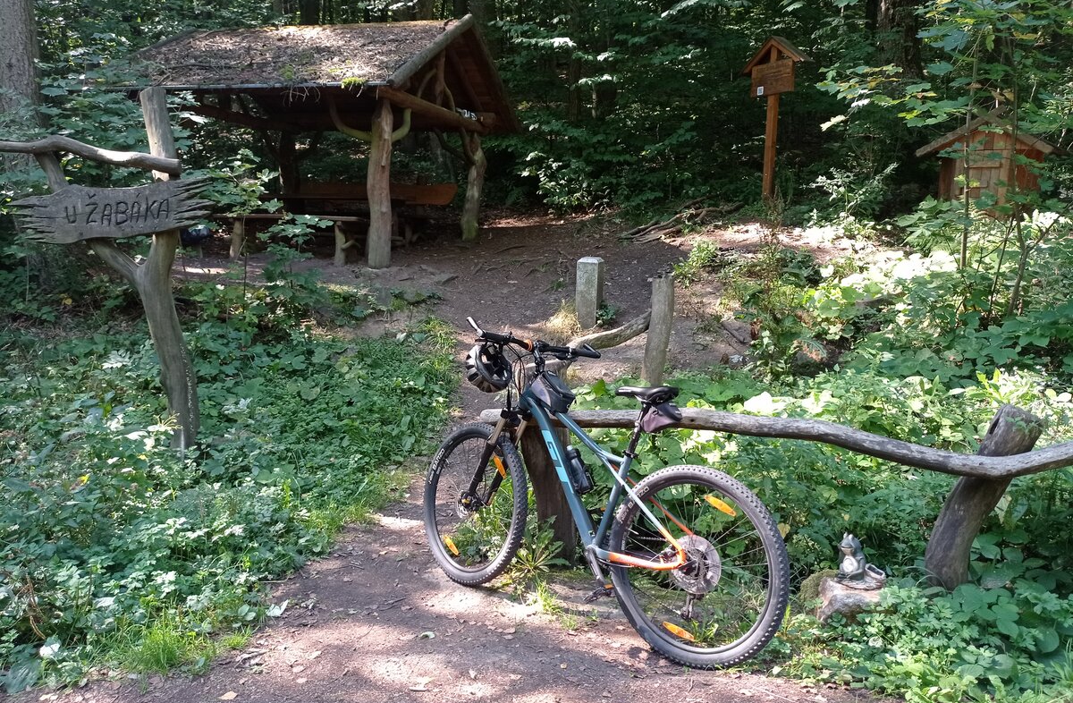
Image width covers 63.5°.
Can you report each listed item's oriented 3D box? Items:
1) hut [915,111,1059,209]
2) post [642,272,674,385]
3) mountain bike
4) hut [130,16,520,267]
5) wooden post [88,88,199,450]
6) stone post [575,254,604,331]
[{"bbox_3d":[5.269,-2.096,9.978,1.360,1.250,1.200,8,11,36],"label":"hut"},{"bbox_3d":[0.802,-0.129,5.740,0.150,0.790,0.150,5,9,5],"label":"post"},{"bbox_3d":[0.167,0.523,3.576,1.900,1.160,0.740,6,0,42],"label":"mountain bike"},{"bbox_3d":[-2.847,-2.827,11.569,4.050,3.100,4.400,4,9,15],"label":"hut"},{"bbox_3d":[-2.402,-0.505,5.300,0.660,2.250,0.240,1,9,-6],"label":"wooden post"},{"bbox_3d":[0.431,-0.485,7.080,0.180,0.600,0.180,4,9,17],"label":"stone post"}]

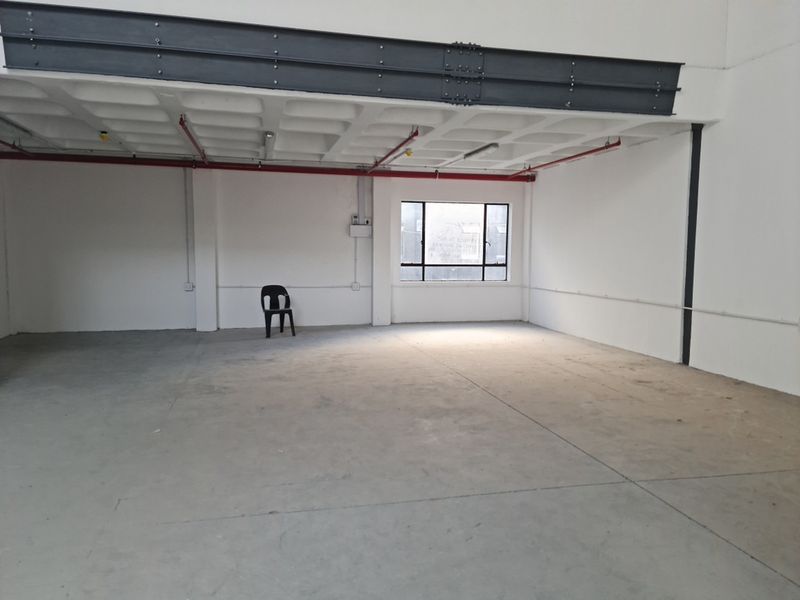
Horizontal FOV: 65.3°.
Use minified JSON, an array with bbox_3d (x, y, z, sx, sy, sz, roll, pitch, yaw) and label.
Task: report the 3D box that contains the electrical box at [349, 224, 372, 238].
[{"bbox_3d":[-0.749,-1.296,11.816,0.402,0.239,0.130,0,5,-14],"label":"electrical box"}]

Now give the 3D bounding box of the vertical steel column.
[{"bbox_3d":[3.800,-0.701,8.066,0.140,3.103,0.160,0,5,-13],"label":"vertical steel column"}]

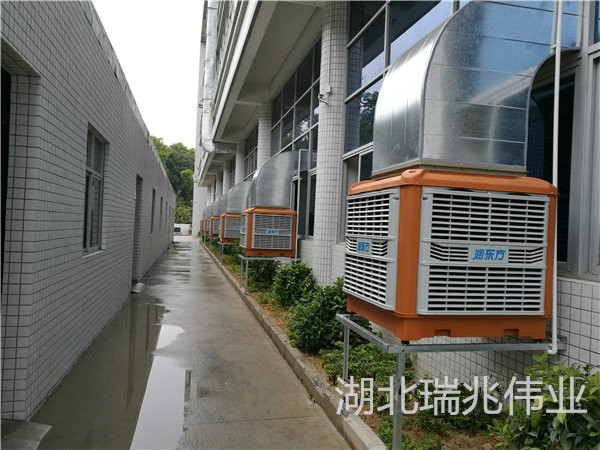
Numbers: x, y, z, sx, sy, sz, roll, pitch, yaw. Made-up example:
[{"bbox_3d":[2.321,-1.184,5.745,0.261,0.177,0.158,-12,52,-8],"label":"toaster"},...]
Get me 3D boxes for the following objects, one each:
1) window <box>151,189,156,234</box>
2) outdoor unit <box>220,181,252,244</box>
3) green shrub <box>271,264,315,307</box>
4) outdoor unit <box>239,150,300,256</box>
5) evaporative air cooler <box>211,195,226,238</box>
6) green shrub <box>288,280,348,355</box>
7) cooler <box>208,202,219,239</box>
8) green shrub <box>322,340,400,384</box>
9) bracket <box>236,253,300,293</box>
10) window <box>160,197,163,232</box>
[{"bbox_3d":[-4.707,-0.404,14.930,0.120,1.410,1.370,2,-1,-13],"label":"window"},{"bbox_3d":[-2.411,-0.479,18.091,1.265,2.366,1.122,2,-1,-13],"label":"outdoor unit"},{"bbox_3d":[-0.122,1.067,8.623,0.780,0.760,0.770,2,-1,-13],"label":"green shrub"},{"bbox_3d":[-0.642,-0.476,10.754,1.265,2.366,1.122,2,-1,-13],"label":"outdoor unit"},{"bbox_3d":[-4.178,-0.481,25.377,1.265,2.366,1.122,2,-1,-13],"label":"evaporative air cooler"},{"bbox_3d":[0.235,1.048,5.671,0.720,0.770,0.720,2,-1,0],"label":"green shrub"},{"bbox_3d":[-5.976,-0.484,32.813,1.265,2.366,1.122,2,-1,-13],"label":"cooler"},{"bbox_3d":[0.645,1.434,4.891,0.850,0.260,0.850,3,0,-13],"label":"green shrub"},{"bbox_3d":[-0.692,1.092,10.574,1.275,0.734,1.142,2,-1,-13],"label":"bracket"},{"bbox_3d":[-5.719,-0.410,19.160,0.120,1.420,1.370,2,-1,-13],"label":"window"}]

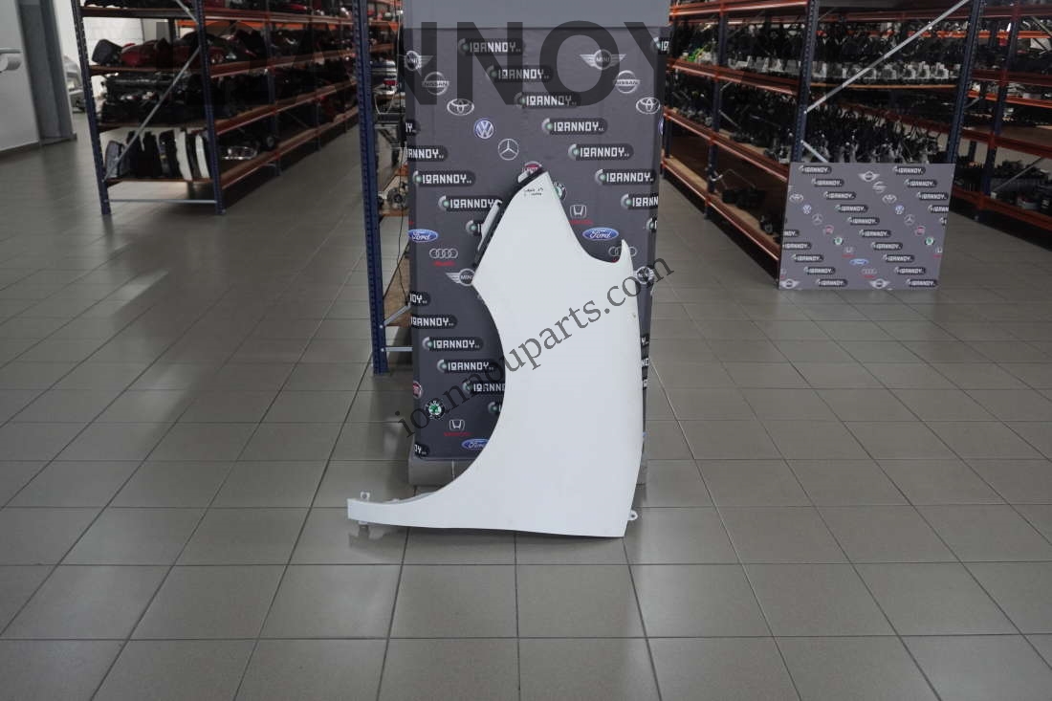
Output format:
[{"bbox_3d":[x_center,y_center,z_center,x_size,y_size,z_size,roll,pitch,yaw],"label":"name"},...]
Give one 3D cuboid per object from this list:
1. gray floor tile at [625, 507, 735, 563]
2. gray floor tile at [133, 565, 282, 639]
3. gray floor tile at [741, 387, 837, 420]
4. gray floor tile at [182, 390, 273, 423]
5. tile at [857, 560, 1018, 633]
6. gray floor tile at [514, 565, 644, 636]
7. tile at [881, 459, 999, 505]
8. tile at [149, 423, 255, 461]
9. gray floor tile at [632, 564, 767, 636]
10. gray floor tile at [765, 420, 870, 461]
[{"bbox_3d":[0.427,0.529,2.514,0.301,0.010,0.301,0,20,-2],"label":"gray floor tile"},{"bbox_3d":[-0.772,0.623,2.167,0.298,0.010,0.298,0,20,-2],"label":"gray floor tile"},{"bbox_3d":[1.000,0.212,3.354,0.300,0.010,0.300,0,20,-2],"label":"gray floor tile"},{"bbox_3d":[-1.106,0.210,3.293,0.300,0.010,0.300,0,20,-2],"label":"gray floor tile"},{"bbox_3d":[1.042,0.635,2.245,0.301,0.010,0.301,0,20,-2],"label":"tile"},{"bbox_3d":[0.129,0.627,2.199,0.300,0.010,0.300,0,20,-2],"label":"gray floor tile"},{"bbox_3d":[1.317,0.421,2.798,0.300,0.010,0.300,0,20,-2],"label":"tile"},{"bbox_3d":[-1.108,0.318,3.043,0.301,0.010,0.301,0,20,-2],"label":"tile"},{"bbox_3d":[0.428,0.625,2.200,0.298,0.010,0.298,0,20,-2],"label":"gray floor tile"},{"bbox_3d":[1.005,0.317,3.061,0.298,0.010,0.298,0,20,-2],"label":"gray floor tile"}]

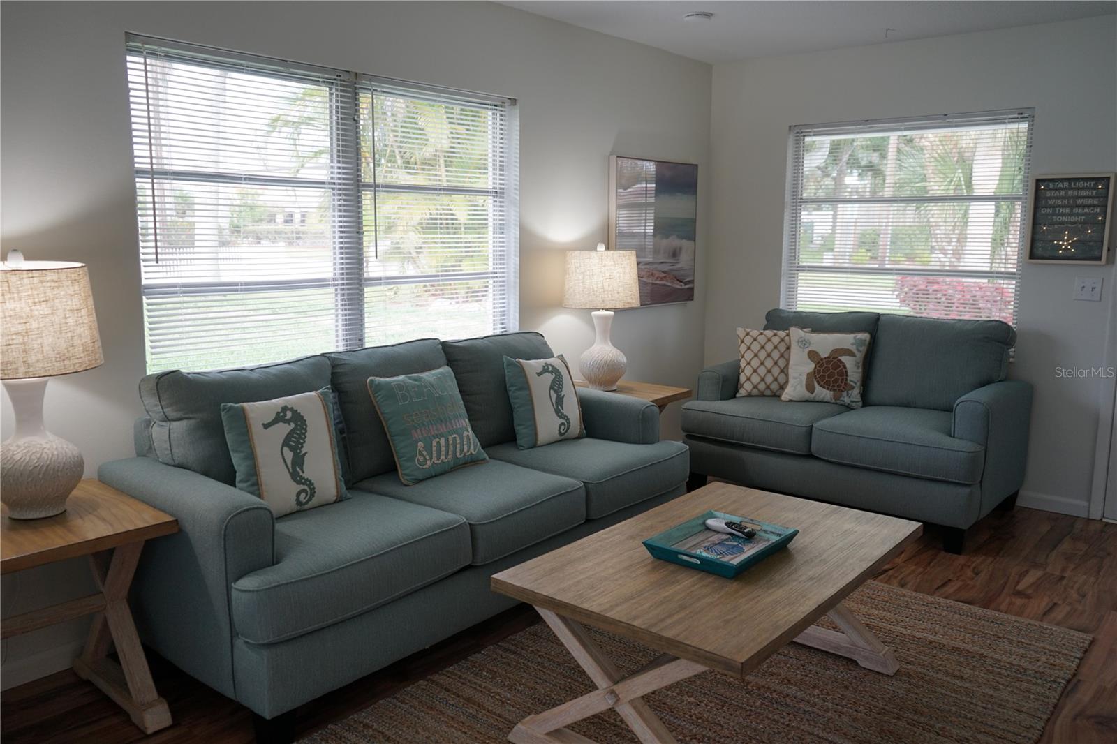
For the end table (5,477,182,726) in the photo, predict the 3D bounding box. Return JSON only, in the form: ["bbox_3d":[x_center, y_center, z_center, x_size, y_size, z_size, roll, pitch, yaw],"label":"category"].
[{"bbox_3d":[-1.507,0.731,2.485,0.600,0.614,0.610,8,12,40],"label":"end table"}]

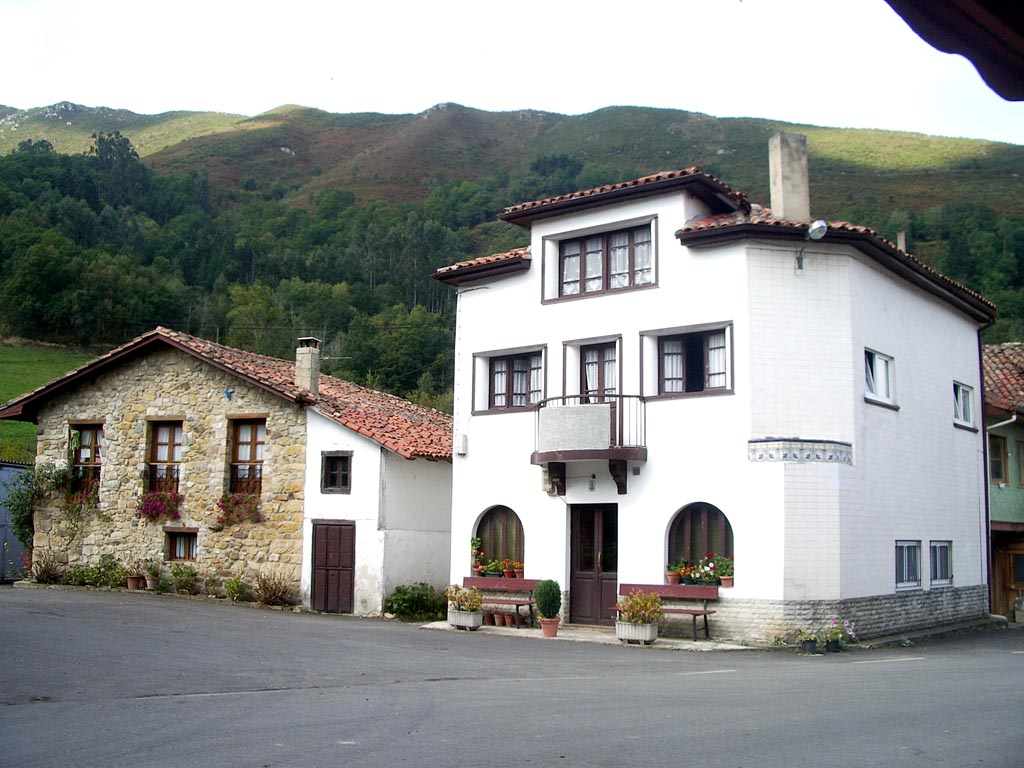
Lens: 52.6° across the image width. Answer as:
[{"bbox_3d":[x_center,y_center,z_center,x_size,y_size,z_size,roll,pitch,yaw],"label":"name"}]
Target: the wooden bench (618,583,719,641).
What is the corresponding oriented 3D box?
[{"bbox_3d":[2.450,3.708,17.016,1.887,0.799,0.544,-5,-10,39],"label":"wooden bench"}]

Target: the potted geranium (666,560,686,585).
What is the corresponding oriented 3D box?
[{"bbox_3d":[2.703,3.106,17.015,0.310,0.400,0.300,1,-8,0],"label":"potted geranium"}]

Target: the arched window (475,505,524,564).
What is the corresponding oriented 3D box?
[{"bbox_3d":[-0.193,2.945,19.521,1.270,1.320,0.170,-6,-10,38],"label":"arched window"}]

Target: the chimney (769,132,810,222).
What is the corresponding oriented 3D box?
[{"bbox_3d":[4.784,-3.501,17.915,0.493,1.547,0.391,3,-8,-15],"label":"chimney"}]

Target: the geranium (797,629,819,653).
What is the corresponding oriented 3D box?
[{"bbox_3d":[4.387,3.815,15.371,0.326,0.337,0.326,-5,-10,39],"label":"geranium"}]

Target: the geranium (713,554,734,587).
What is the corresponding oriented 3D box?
[{"bbox_3d":[3.376,2.981,16.490,0.340,0.520,0.320,-6,-10,38],"label":"geranium"}]

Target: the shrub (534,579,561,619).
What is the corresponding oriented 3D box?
[{"bbox_3d":[0.592,3.532,17.029,0.425,0.628,0.425,1,-8,0],"label":"shrub"}]

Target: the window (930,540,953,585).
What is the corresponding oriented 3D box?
[{"bbox_3d":[8.362,3.499,20.242,0.102,0.842,1.266,-5,-10,39],"label":"window"}]

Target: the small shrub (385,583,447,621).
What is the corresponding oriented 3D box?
[{"bbox_3d":[-1.914,4.349,20.750,1.050,0.740,0.800,-6,-10,38],"label":"small shrub"}]

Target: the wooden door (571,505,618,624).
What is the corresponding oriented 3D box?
[{"bbox_3d":[1.513,3.226,18.547,1.054,2.125,0.085,-5,-10,39],"label":"wooden door"}]

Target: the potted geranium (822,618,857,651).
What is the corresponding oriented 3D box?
[{"bbox_3d":[4.964,3.804,15.675,0.499,0.461,0.499,-5,-10,39],"label":"potted geranium"}]

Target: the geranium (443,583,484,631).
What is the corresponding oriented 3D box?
[{"bbox_3d":[-0.884,3.952,18.421,0.620,0.790,0.400,-6,-10,38],"label":"geranium"}]

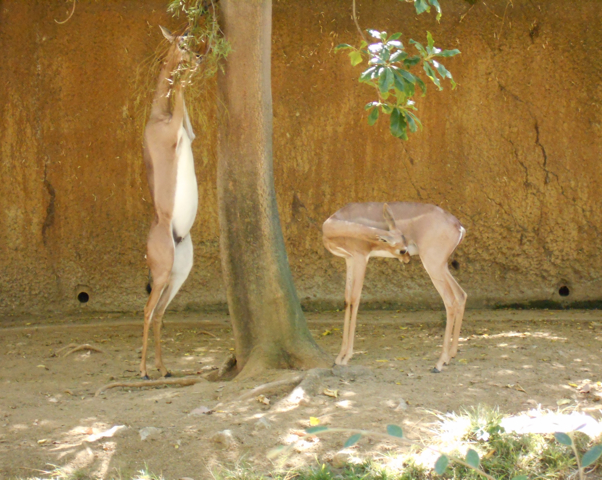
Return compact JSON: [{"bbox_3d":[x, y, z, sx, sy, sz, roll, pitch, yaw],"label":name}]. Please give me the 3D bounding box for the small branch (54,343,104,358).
[{"bbox_3d":[-1.290,0.649,14.000,0.300,0.060,0.140,0,6,0],"label":"small branch"}]

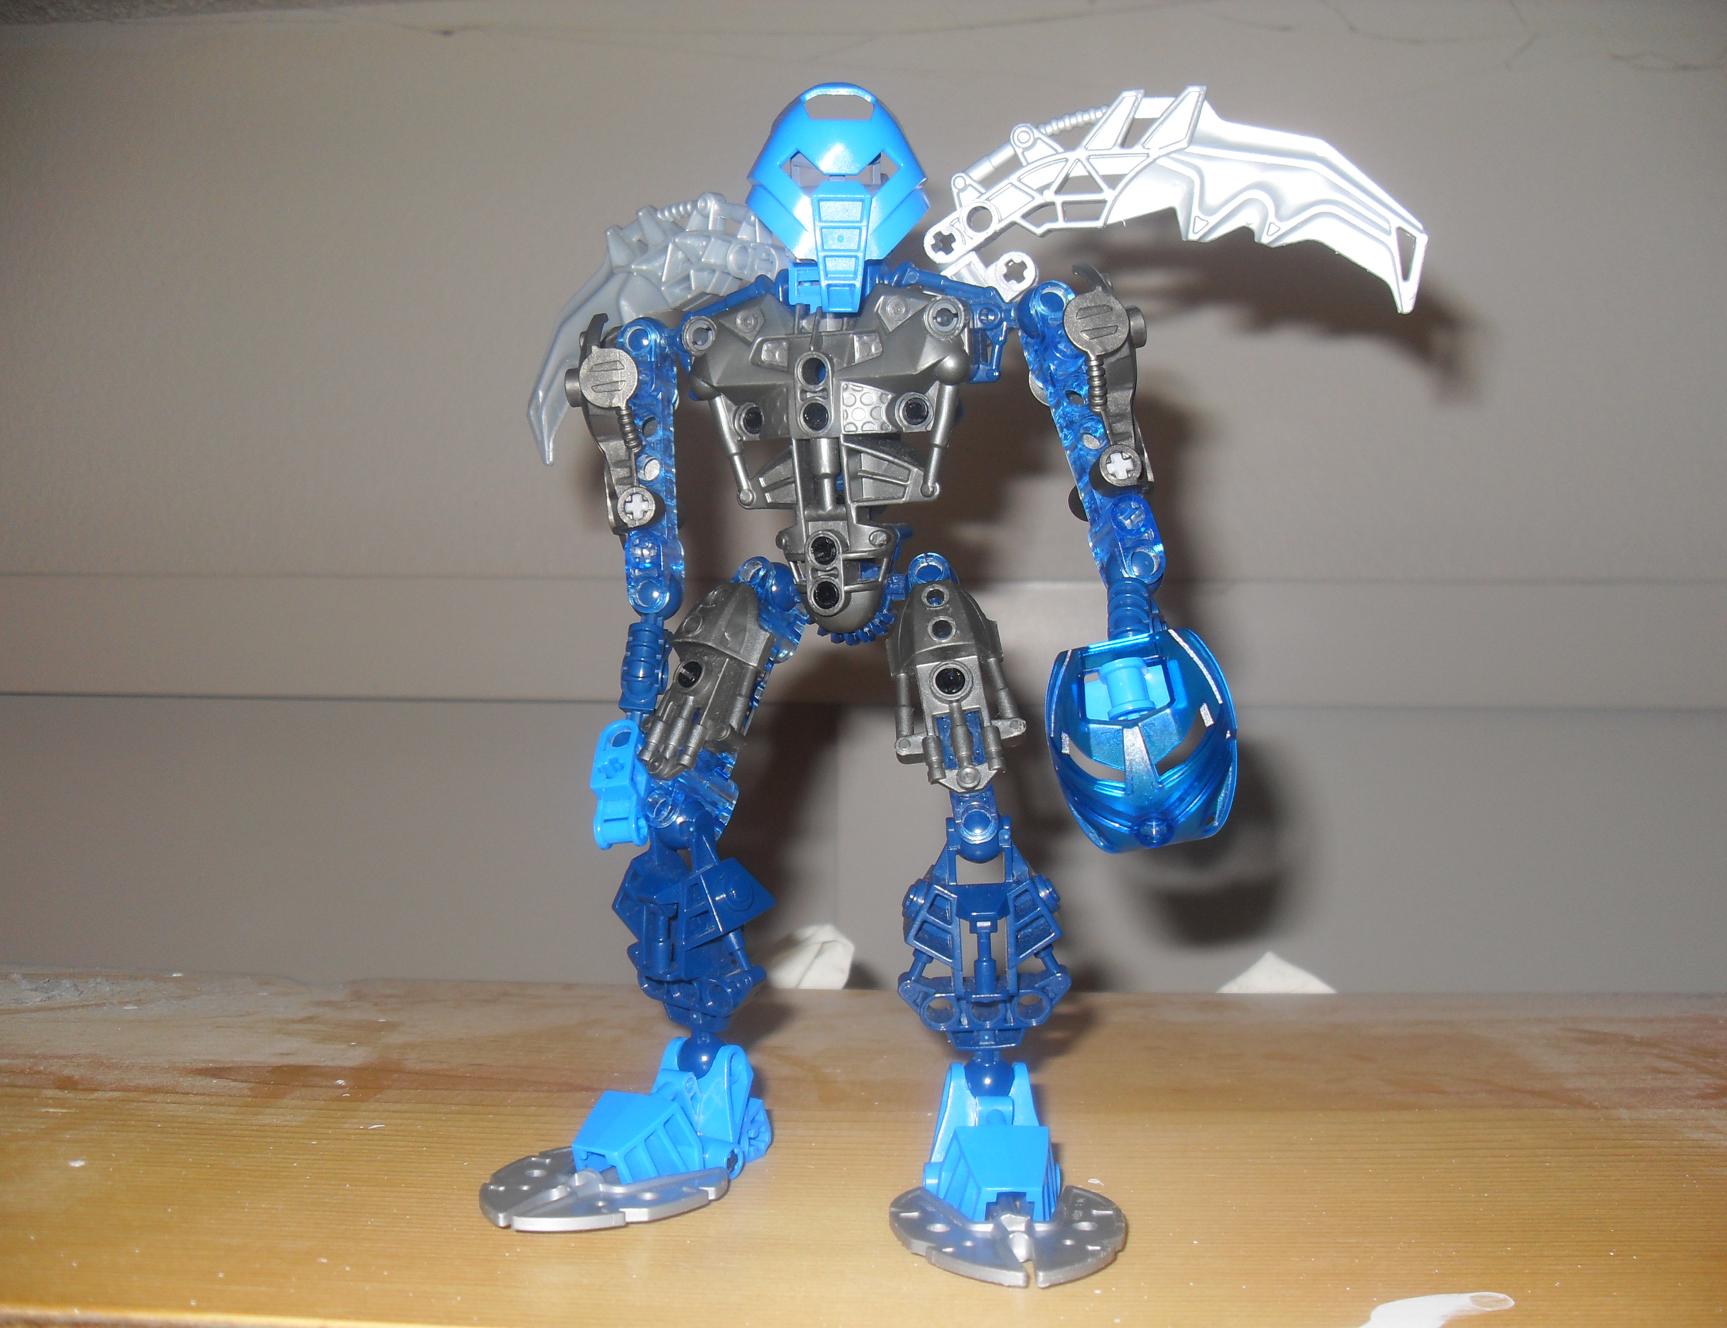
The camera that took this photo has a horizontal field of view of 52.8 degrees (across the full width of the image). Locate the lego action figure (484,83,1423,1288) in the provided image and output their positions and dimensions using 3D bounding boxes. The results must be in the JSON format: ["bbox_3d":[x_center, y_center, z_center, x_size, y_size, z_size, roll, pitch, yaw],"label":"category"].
[{"bbox_3d":[0.009,-0.004,0.325,0.183,0.202,0.100,1,5,13],"label":"lego action figure"}]

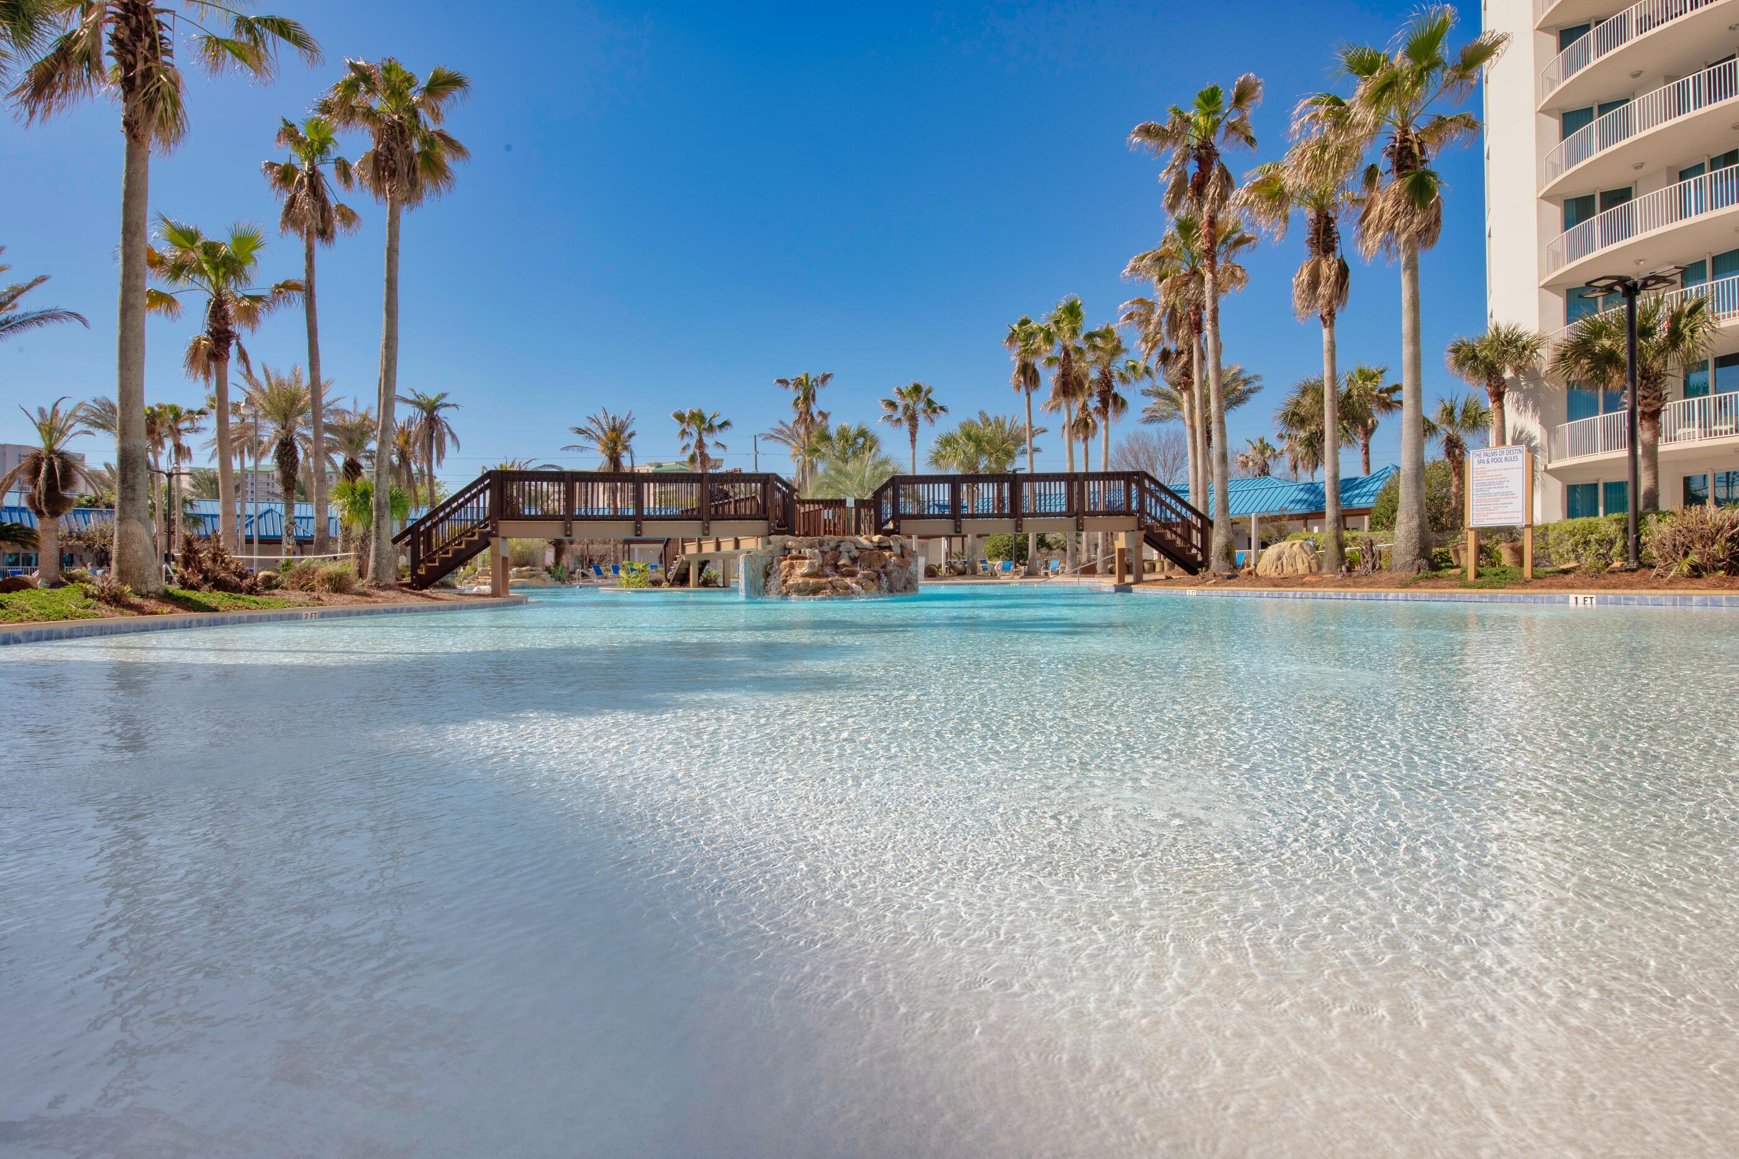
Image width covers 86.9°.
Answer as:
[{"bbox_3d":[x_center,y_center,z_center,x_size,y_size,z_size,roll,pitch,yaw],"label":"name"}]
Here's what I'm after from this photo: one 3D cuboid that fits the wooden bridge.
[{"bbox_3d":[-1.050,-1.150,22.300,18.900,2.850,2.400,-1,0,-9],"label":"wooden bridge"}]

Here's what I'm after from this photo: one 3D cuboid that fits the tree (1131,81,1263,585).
[{"bbox_3d":[7.370,-5.728,20.532,2.819,11.123,2.819,-1,0,0],"label":"tree"}]

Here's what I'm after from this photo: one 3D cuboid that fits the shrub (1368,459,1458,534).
[{"bbox_3d":[16.946,-2.216,28.503,2.577,3.080,2.577,-1,0,0],"label":"shrub"}]

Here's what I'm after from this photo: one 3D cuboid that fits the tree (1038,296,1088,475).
[{"bbox_3d":[8.681,-6.386,40.534,2.586,12.294,2.586,-1,0,0],"label":"tree"}]

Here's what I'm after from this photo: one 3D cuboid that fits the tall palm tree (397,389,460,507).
[{"bbox_3d":[-21.142,-4.691,44.000,3.100,8.860,3.100,-1,0,0],"label":"tall palm tree"}]

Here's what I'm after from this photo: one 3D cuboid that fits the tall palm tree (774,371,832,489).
[{"bbox_3d":[-3.381,-5.508,48.029,3.119,10.734,3.119,-1,0,0],"label":"tall palm tree"}]

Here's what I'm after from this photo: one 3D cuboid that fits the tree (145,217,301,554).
[{"bbox_3d":[-17.268,-4.752,24.500,4.100,9.870,4.100,-1,0,0],"label":"tree"}]

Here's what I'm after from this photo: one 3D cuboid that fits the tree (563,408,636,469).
[{"bbox_3d":[-13.486,-4.564,46.000,3.700,8.040,3.700,-1,0,0],"label":"tree"}]

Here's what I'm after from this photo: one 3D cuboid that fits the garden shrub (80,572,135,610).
[{"bbox_3d":[-10.280,0.147,12.400,0.760,0.477,0.700,-1,0,0],"label":"garden shrub"}]

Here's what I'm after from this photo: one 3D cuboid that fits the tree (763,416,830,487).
[{"bbox_3d":[-3.140,-3.841,42.000,3.400,7.122,3.300,-1,0,0],"label":"tree"}]

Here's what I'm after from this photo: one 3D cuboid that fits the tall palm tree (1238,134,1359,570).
[{"bbox_3d":[9.748,-5.143,20.800,3.000,9.920,3.000,-1,0,0],"label":"tall palm tree"}]

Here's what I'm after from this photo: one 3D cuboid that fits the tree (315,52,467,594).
[{"bbox_3d":[-10.624,-5.737,20.500,3.500,11.840,3.500,-1,0,0],"label":"tree"}]

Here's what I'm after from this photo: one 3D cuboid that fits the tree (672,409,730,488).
[{"bbox_3d":[-8.399,-4.257,46.020,2.952,8.515,2.952,-1,0,0],"label":"tree"}]

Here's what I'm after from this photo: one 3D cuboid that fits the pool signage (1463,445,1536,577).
[{"bbox_3d":[9.894,-1.034,14.400,0.150,2.120,0.980,-1,0,-33],"label":"pool signage"}]

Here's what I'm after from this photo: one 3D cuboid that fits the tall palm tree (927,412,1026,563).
[{"bbox_3d":[4.679,-3.761,40.000,4.200,7.050,4.200,-1,0,0],"label":"tall palm tree"}]

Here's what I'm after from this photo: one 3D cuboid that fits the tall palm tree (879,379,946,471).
[{"bbox_3d":[2.322,-5.478,49.000,3.700,10.230,3.700,-1,0,0],"label":"tall palm tree"}]

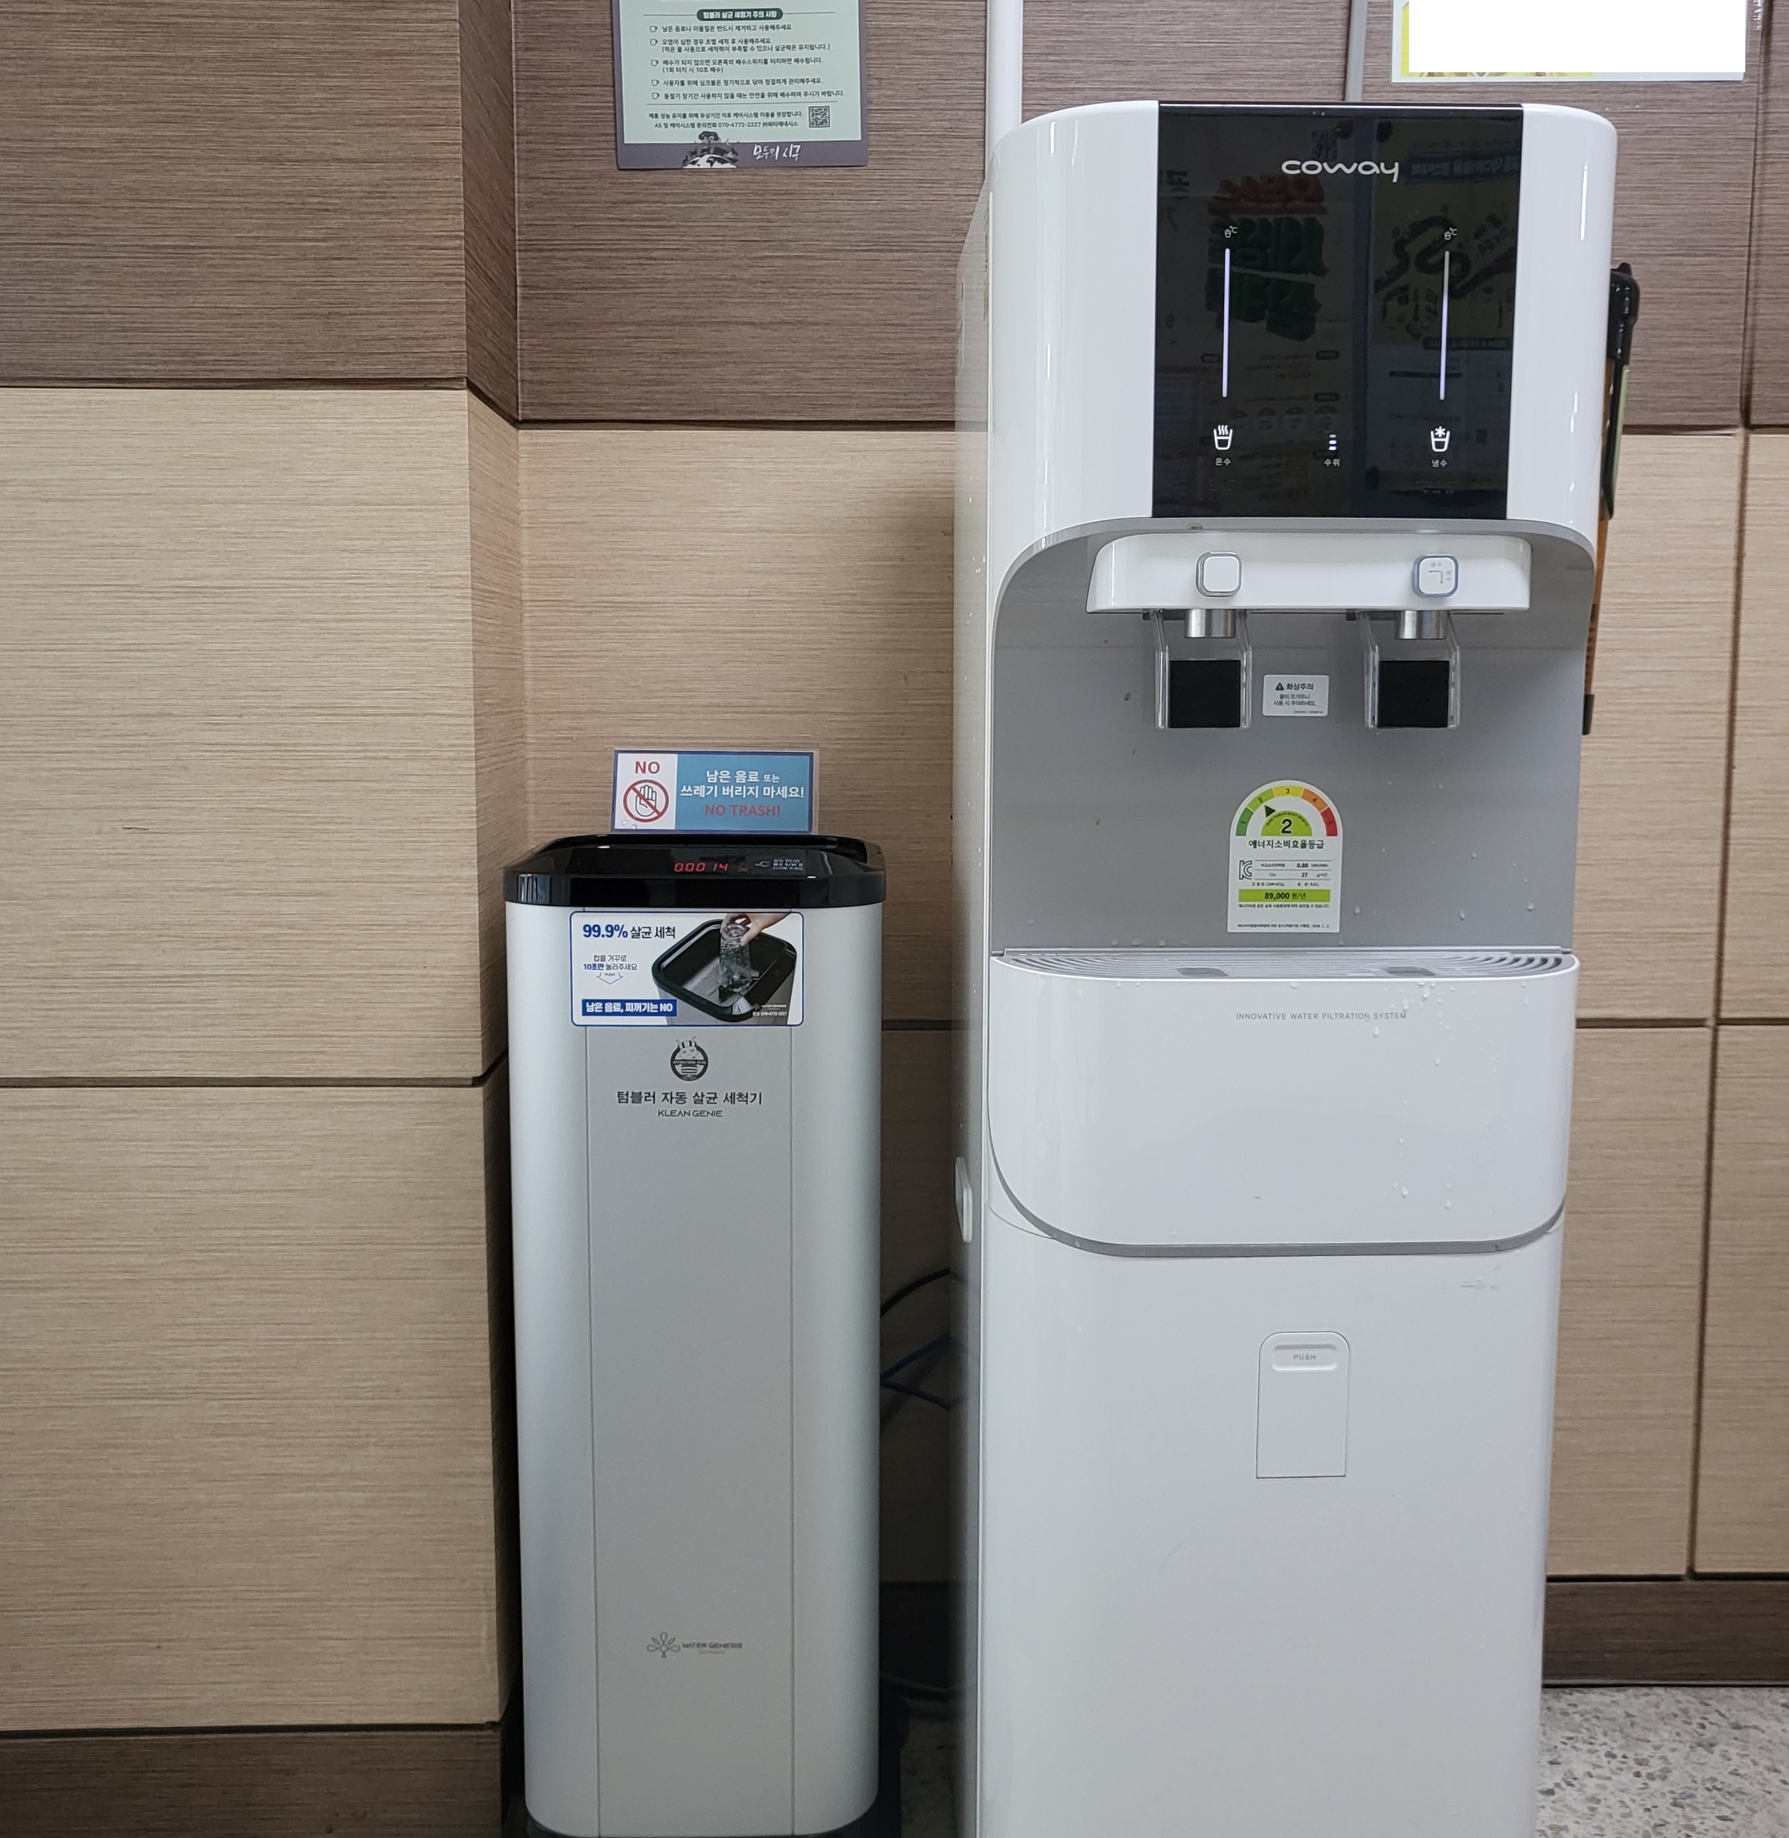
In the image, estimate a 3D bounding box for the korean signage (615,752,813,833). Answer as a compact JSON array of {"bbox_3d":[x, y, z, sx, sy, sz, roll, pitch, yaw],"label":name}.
[{"bbox_3d":[-0.152,-0.107,1.520,0.174,0.071,0.004,0,6,-1],"label":"korean signage"}]

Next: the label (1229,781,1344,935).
[{"bbox_3d":[0.249,-0.039,1.138,0.072,0.098,0.004,0,6,-1],"label":"label"}]

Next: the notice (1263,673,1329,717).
[{"bbox_3d":[0.253,-0.140,1.127,0.042,0.026,0.004,0,6,-1],"label":"notice"}]

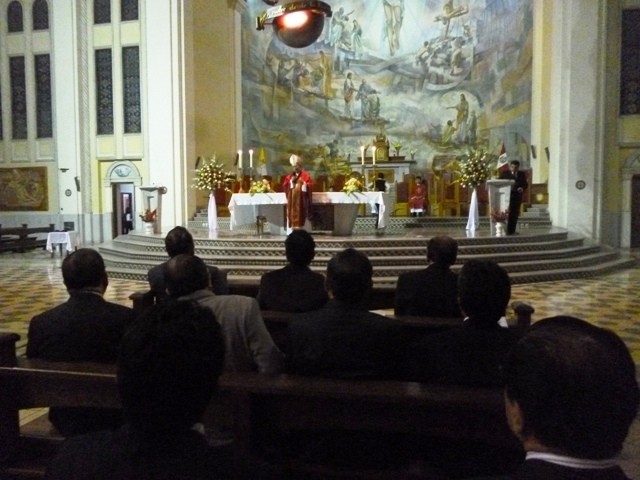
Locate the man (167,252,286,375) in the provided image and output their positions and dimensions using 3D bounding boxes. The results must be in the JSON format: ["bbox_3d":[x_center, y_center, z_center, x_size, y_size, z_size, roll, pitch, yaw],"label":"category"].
[{"bbox_3d":[-0.356,0.678,2.078,0.520,1.290,0.780,0,3,8],"label":"man"}]

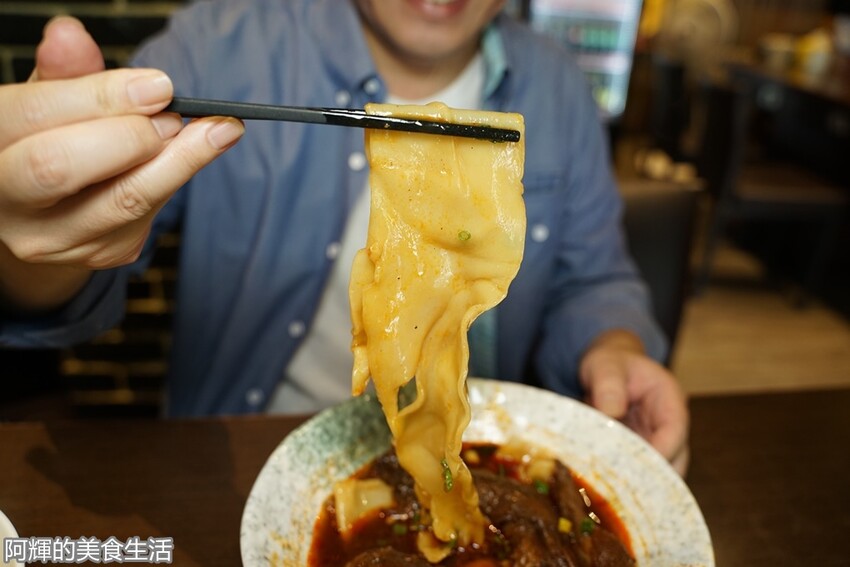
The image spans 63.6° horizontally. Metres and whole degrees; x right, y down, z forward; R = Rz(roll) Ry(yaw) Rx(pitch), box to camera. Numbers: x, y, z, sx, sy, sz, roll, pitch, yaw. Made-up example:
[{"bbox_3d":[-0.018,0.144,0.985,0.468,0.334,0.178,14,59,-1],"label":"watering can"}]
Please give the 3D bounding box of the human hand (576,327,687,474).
[{"bbox_3d":[0.133,0.081,0.445,0.080,0.080,0.120,3,25,4],"label":"human hand"}]

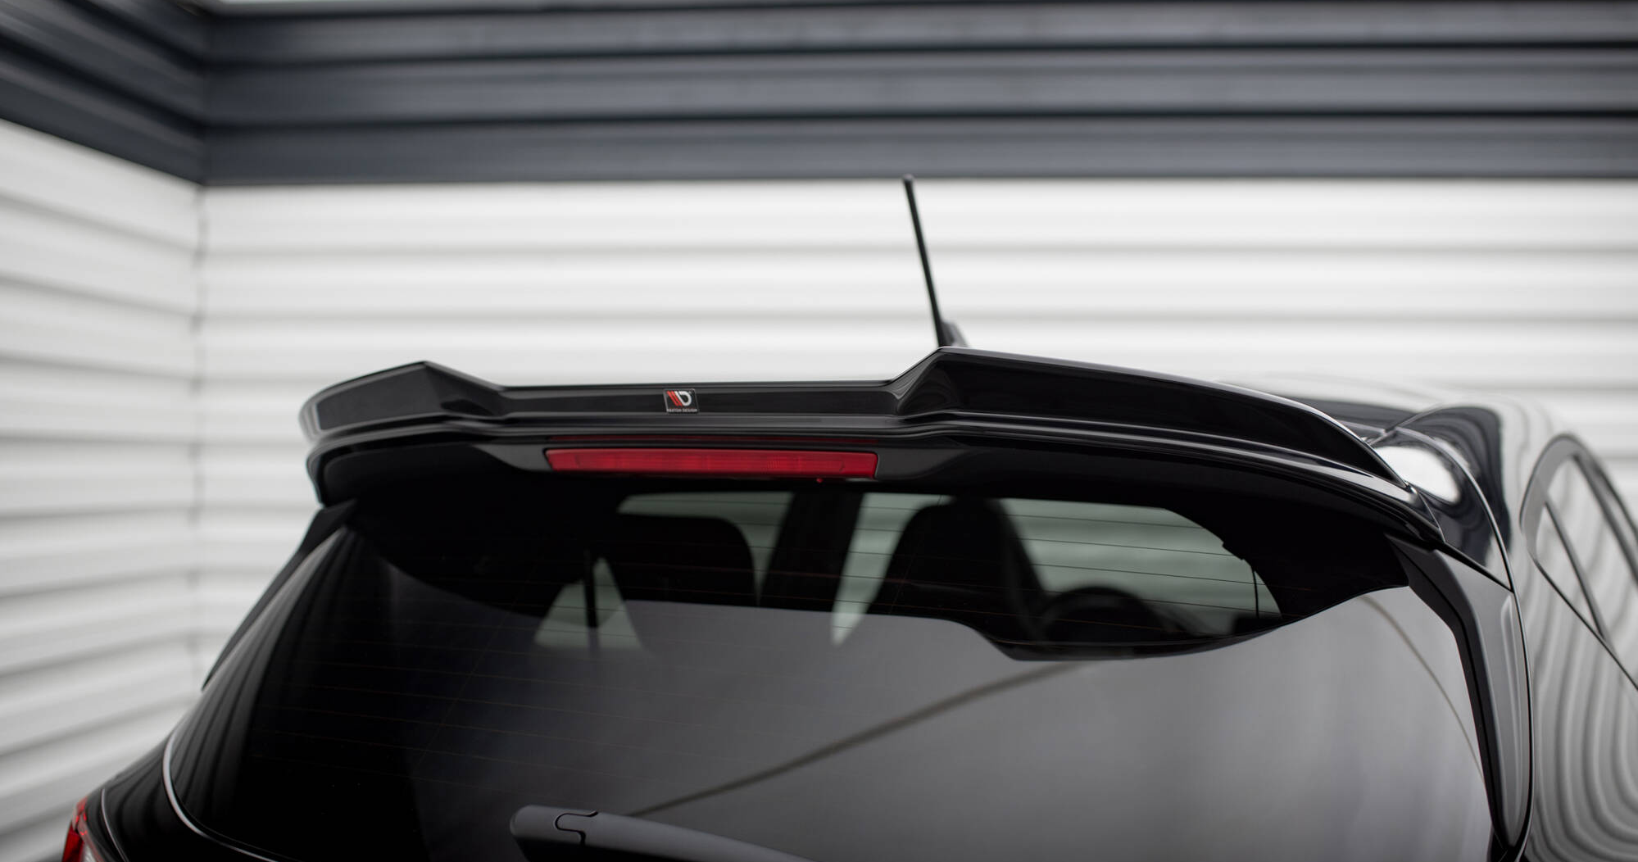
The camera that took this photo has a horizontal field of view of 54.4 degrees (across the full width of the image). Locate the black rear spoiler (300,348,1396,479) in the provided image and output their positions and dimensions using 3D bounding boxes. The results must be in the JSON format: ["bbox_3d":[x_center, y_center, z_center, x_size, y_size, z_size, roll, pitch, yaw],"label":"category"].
[{"bbox_3d":[-0.084,-0.011,1.486,1.168,0.106,0.232,0,-1,27],"label":"black rear spoiler"}]

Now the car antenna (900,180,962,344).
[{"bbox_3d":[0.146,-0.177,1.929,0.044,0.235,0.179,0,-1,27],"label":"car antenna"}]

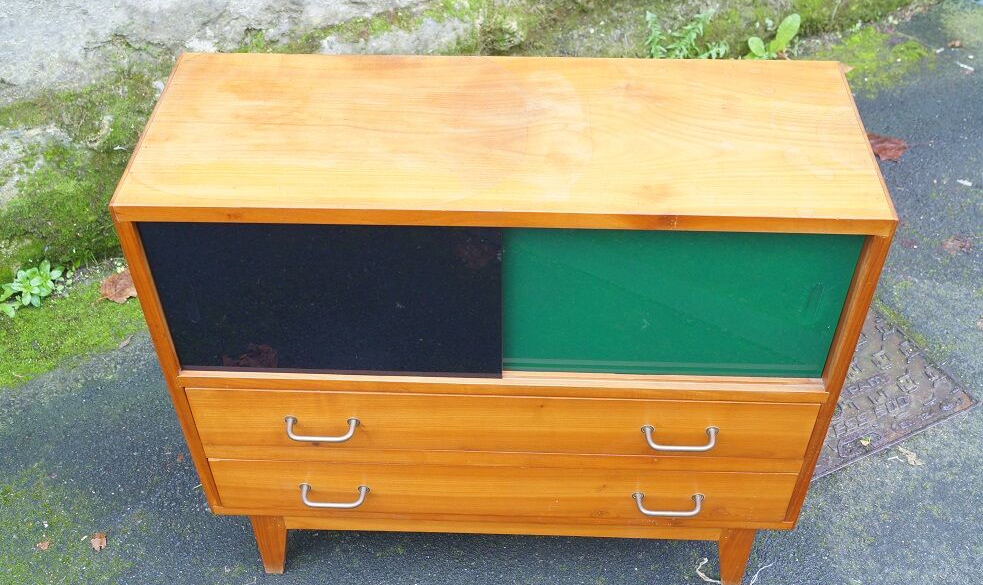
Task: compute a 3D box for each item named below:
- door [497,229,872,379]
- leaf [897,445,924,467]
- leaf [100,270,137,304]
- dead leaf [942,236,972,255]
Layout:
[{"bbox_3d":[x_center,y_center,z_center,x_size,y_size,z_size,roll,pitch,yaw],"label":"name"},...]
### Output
[{"bbox_3d":[0.241,0.011,1.446,0.470,0.297,0.010,1,44,2],"label":"door"},{"bbox_3d":[0.829,0.322,2.105,0.030,0.012,0.057,-29,51,-26],"label":"leaf"},{"bbox_3d":[-0.852,-0.013,2.445,0.100,0.026,0.105,-3,44,-2],"label":"leaf"},{"bbox_3d":[1.135,-0.117,2.584,0.074,0.014,0.073,1,44,2],"label":"dead leaf"}]

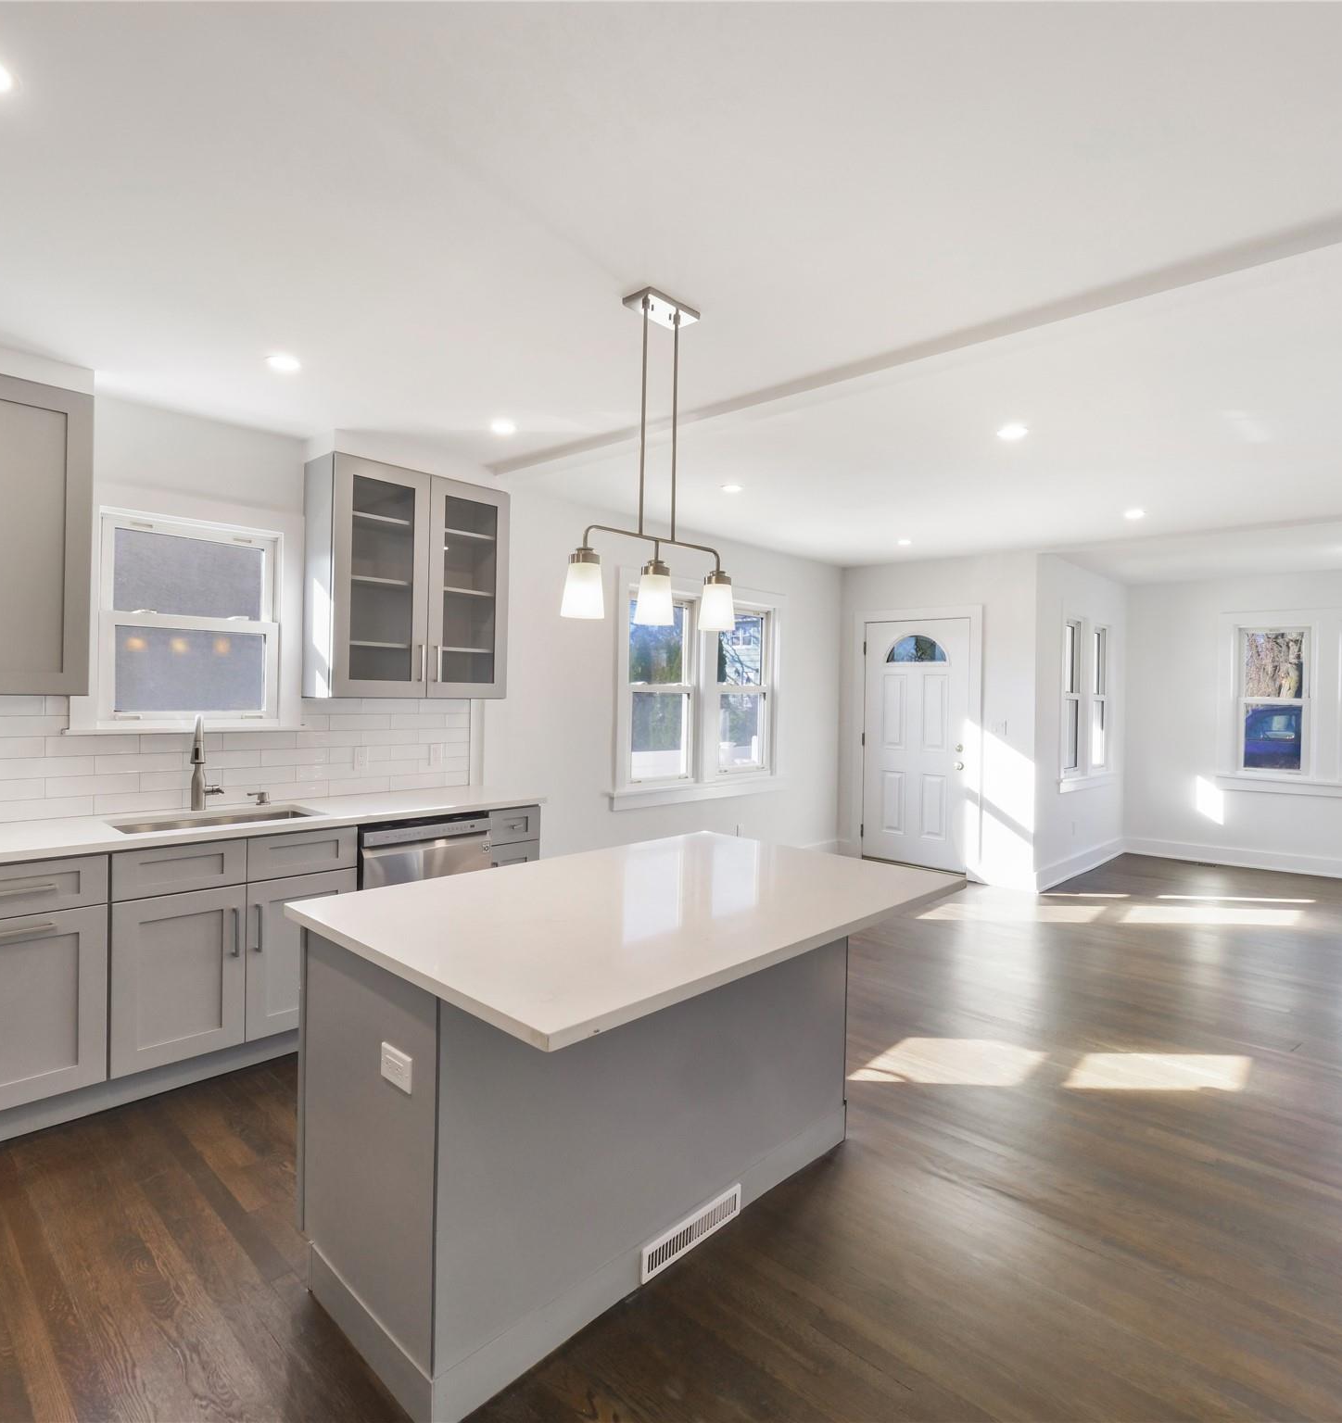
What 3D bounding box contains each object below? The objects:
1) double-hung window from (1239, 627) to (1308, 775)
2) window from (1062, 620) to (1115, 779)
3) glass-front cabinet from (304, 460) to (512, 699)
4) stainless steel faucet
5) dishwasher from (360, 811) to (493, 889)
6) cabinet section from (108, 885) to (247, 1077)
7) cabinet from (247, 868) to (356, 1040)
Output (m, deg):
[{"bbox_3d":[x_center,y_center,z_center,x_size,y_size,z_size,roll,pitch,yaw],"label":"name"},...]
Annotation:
[{"bbox_3d":[5.249,-0.099,6.691,0.490,1.270,0.100,1,1,44],"label":"double-hung window"},{"bbox_3d":[3.583,-0.113,6.615,0.110,1.280,1.450,1,1,44],"label":"window"},{"bbox_3d":[-1.282,-0.600,3.808,0.335,1.080,0.910,1,1,44],"label":"glass-front cabinet"},{"bbox_3d":[-1.887,0.215,3.128,0.130,0.405,0.230,0,1,-35],"label":"stainless steel faucet"},{"bbox_3d":[-1.257,0.890,3.541,0.610,0.850,0.610,1,1,44],"label":"dishwasher"},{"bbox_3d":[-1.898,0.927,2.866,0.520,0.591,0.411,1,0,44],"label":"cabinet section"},{"bbox_3d":[-1.628,0.923,3.178,0.600,0.590,0.410,1,1,44],"label":"cabinet"}]

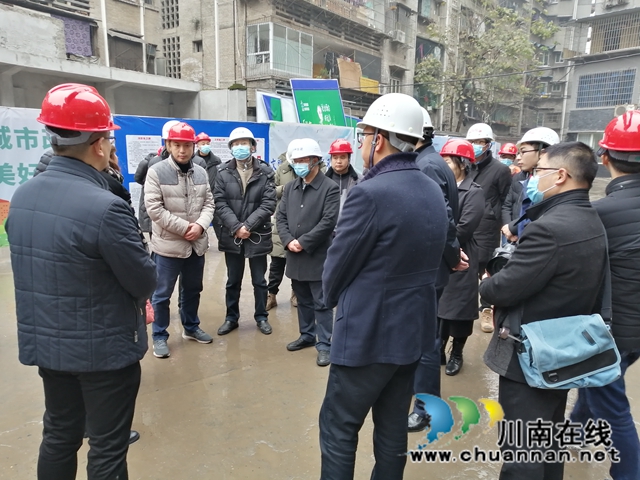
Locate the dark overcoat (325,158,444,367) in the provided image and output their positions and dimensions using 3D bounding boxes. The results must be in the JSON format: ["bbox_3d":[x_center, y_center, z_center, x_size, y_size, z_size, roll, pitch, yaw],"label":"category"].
[{"bbox_3d":[0.284,0.063,2.130,0.380,0.860,0.540,12,17,43],"label":"dark overcoat"}]

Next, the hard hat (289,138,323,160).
[{"bbox_3d":[-0.095,-0.658,3.630,0.220,0.155,0.280,9,21,33],"label":"hard hat"}]

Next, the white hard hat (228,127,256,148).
[{"bbox_3d":[-0.648,-0.873,4.200,0.220,0.152,0.277,0,-4,-1],"label":"white hard hat"}]

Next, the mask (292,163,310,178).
[{"bbox_3d":[-0.125,-0.496,3.560,0.140,0.110,0.080,9,22,32],"label":"mask"}]

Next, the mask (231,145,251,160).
[{"bbox_3d":[-0.641,-0.710,4.050,0.145,0.115,0.080,3,8,8],"label":"mask"}]

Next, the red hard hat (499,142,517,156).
[{"bbox_3d":[2.367,-1.139,6.250,0.220,0.152,0.277,7,12,30],"label":"red hard hat"}]

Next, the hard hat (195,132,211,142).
[{"bbox_3d":[-1.628,-1.422,6.950,0.220,0.152,0.277,-8,13,-38],"label":"hard hat"}]

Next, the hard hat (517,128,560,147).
[{"bbox_3d":[1.416,-0.658,3.220,0.280,0.155,0.220,4,12,-9],"label":"hard hat"}]

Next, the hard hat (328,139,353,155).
[{"bbox_3d":[0.181,-0.801,4.300,0.215,0.150,0.270,3,12,8],"label":"hard hat"}]

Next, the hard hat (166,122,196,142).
[{"bbox_3d":[-1.073,-0.836,3.880,0.220,0.152,0.277,-5,12,-27],"label":"hard hat"}]

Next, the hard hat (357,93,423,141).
[{"bbox_3d":[0.289,-0.500,2.020,0.280,0.160,0.220,18,18,25],"label":"hard hat"}]

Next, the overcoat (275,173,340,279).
[{"bbox_3d":[-0.084,-0.100,3.805,0.500,0.840,0.340,7,13,25],"label":"overcoat"}]

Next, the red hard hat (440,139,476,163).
[{"bbox_3d":[1.021,-0.662,3.620,0.277,0.152,0.220,11,8,-14],"label":"red hard hat"}]

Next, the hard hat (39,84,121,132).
[{"bbox_3d":[-0.816,-0.455,1.700,0.220,0.152,0.277,7,9,30],"label":"hard hat"}]

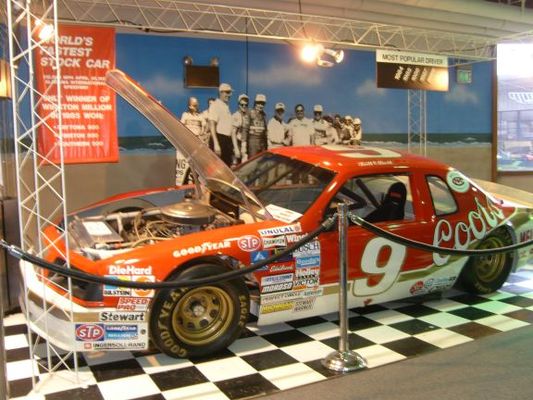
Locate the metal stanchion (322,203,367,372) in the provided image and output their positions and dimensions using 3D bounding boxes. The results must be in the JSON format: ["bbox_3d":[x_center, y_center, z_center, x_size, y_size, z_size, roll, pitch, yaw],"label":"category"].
[{"bbox_3d":[0.470,0.525,3.322,0.275,1.011,0.275,-2,5,0],"label":"metal stanchion"}]

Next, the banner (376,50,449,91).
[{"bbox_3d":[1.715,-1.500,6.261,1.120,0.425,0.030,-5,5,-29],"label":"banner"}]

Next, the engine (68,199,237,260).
[{"bbox_3d":[-0.845,0.265,4.239,1.100,0.520,0.850,-5,5,-29],"label":"engine"}]

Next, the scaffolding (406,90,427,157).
[{"bbox_3d":[2.135,-0.681,7.607,0.270,2.600,0.250,-5,5,-29],"label":"scaffolding"}]

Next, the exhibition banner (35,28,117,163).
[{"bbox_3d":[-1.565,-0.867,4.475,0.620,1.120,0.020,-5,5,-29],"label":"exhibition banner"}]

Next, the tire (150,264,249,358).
[{"bbox_3d":[-0.500,0.709,3.629,0.660,0.660,0.280,-5,5,-29],"label":"tire"}]

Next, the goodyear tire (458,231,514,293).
[{"bbox_3d":[1.972,0.513,4.993,0.660,0.660,0.280,-5,5,-29],"label":"goodyear tire"}]

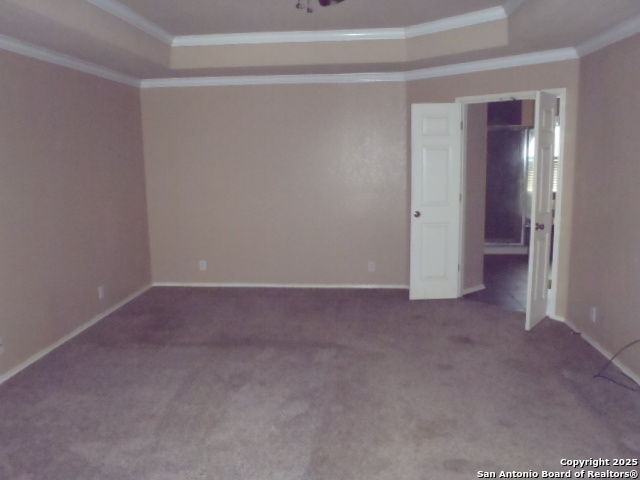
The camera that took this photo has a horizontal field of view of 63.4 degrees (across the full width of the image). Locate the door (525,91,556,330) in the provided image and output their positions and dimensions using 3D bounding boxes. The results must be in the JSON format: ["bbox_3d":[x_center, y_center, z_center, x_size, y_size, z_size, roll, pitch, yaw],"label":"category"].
[{"bbox_3d":[1.938,-0.240,4.527,0.042,2.030,0.515,6,12,38],"label":"door"}]

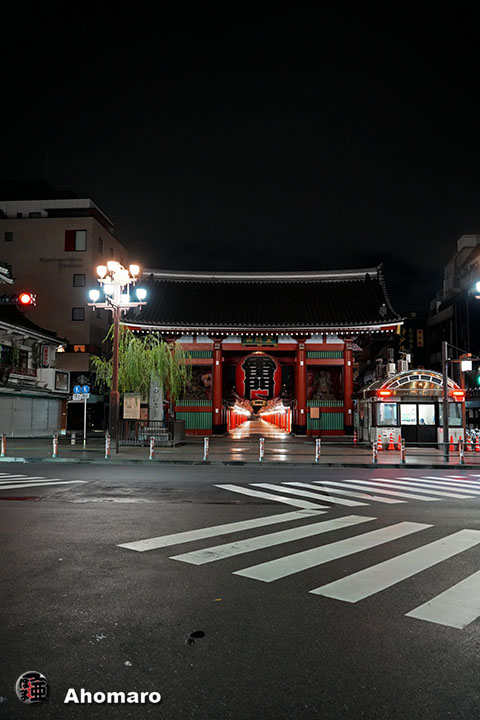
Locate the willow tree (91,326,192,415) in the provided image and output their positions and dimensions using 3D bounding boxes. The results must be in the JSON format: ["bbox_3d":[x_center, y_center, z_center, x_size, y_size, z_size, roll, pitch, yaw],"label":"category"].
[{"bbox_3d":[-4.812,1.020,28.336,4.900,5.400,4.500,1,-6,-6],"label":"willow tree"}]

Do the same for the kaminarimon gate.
[{"bbox_3d":[1.462,-0.840,40.777,17.400,11.870,10.800,0,-6,2],"label":"kaminarimon gate"}]

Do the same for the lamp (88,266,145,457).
[{"bbox_3d":[-4.799,-0.158,22.724,2.400,7.490,2.400,-1,-6,6],"label":"lamp"}]

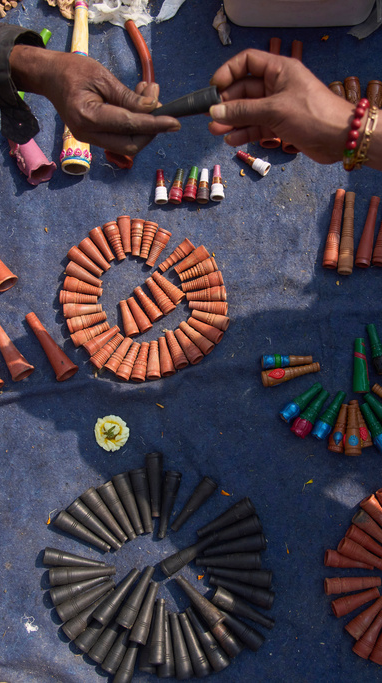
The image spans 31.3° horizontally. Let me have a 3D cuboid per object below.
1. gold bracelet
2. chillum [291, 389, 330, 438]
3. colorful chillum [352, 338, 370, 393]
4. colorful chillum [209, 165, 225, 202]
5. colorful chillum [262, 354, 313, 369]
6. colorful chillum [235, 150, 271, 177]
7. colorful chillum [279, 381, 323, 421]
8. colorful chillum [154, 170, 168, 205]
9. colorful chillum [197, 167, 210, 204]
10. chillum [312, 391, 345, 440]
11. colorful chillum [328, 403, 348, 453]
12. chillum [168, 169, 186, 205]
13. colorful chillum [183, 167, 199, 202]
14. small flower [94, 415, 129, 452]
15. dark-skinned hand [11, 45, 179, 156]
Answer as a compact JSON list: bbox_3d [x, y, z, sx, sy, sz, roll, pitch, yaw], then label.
[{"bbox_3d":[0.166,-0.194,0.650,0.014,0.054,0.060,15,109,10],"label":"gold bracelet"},{"bbox_3d":[0.172,0.101,0.966,0.024,0.024,0.075,35,80,5],"label":"chillum"},{"bbox_3d":[0.253,0.036,1.016,0.024,0.024,0.081,0,80,5],"label":"colorful chillum"},{"bbox_3d":[0.042,-0.250,1.066,0.022,0.022,0.055,-1,78,4],"label":"colorful chillum"},{"bbox_3d":[0.139,0.027,0.983,0.072,0.018,0.018,-3,80,-4],"label":"colorful chillum"},{"bbox_3d":[0.097,-0.281,1.065,0.054,0.021,0.021,33,87,12],"label":"colorful chillum"},{"bbox_3d":[0.159,0.086,0.972,0.070,0.022,0.022,-41,82,-11],"label":"colorful chillum"},{"bbox_3d":[-0.045,-0.234,1.029,0.019,0.019,0.053,-3,75,0],"label":"colorful chillum"},{"bbox_3d":[0.020,-0.234,1.021,0.018,0.018,0.051,3,78,1],"label":"colorful chillum"},{"bbox_3d":[0.197,0.103,0.966,0.023,0.023,0.075,31,80,5],"label":"chillum"},{"bbox_3d":[0.211,0.122,0.963,0.022,0.022,0.067,13,79,2],"label":"colorful chillum"},{"bbox_3d":[-0.018,-0.234,1.029,0.019,0.019,0.053,7,75,1],"label":"chillum"},{"bbox_3d":[0.003,-0.248,1.069,0.021,0.021,0.055,7,79,5],"label":"colorful chillum"},{"bbox_3d":[-0.112,0.130,0.960,0.049,0.024,0.052,0,80,0],"label":"small flower"},{"bbox_3d":[-0.106,-0.254,0.745,0.185,0.090,0.085,19,81,3],"label":"dark-skinned hand"}]

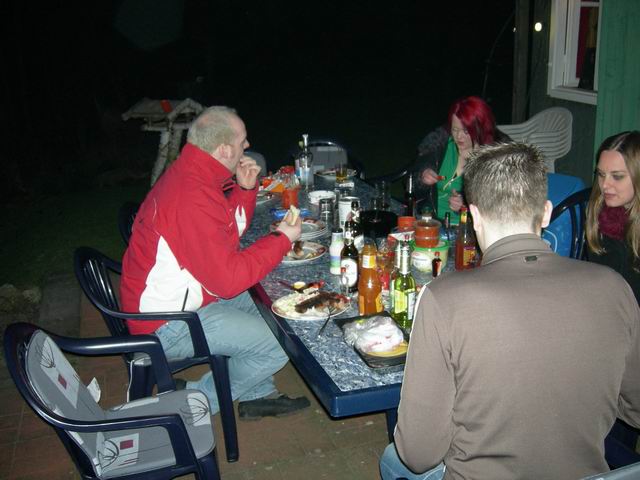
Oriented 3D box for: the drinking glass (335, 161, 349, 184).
[{"bbox_3d":[0.120,-0.377,3.714,0.065,0.110,0.065,-1,19,0],"label":"drinking glass"}]

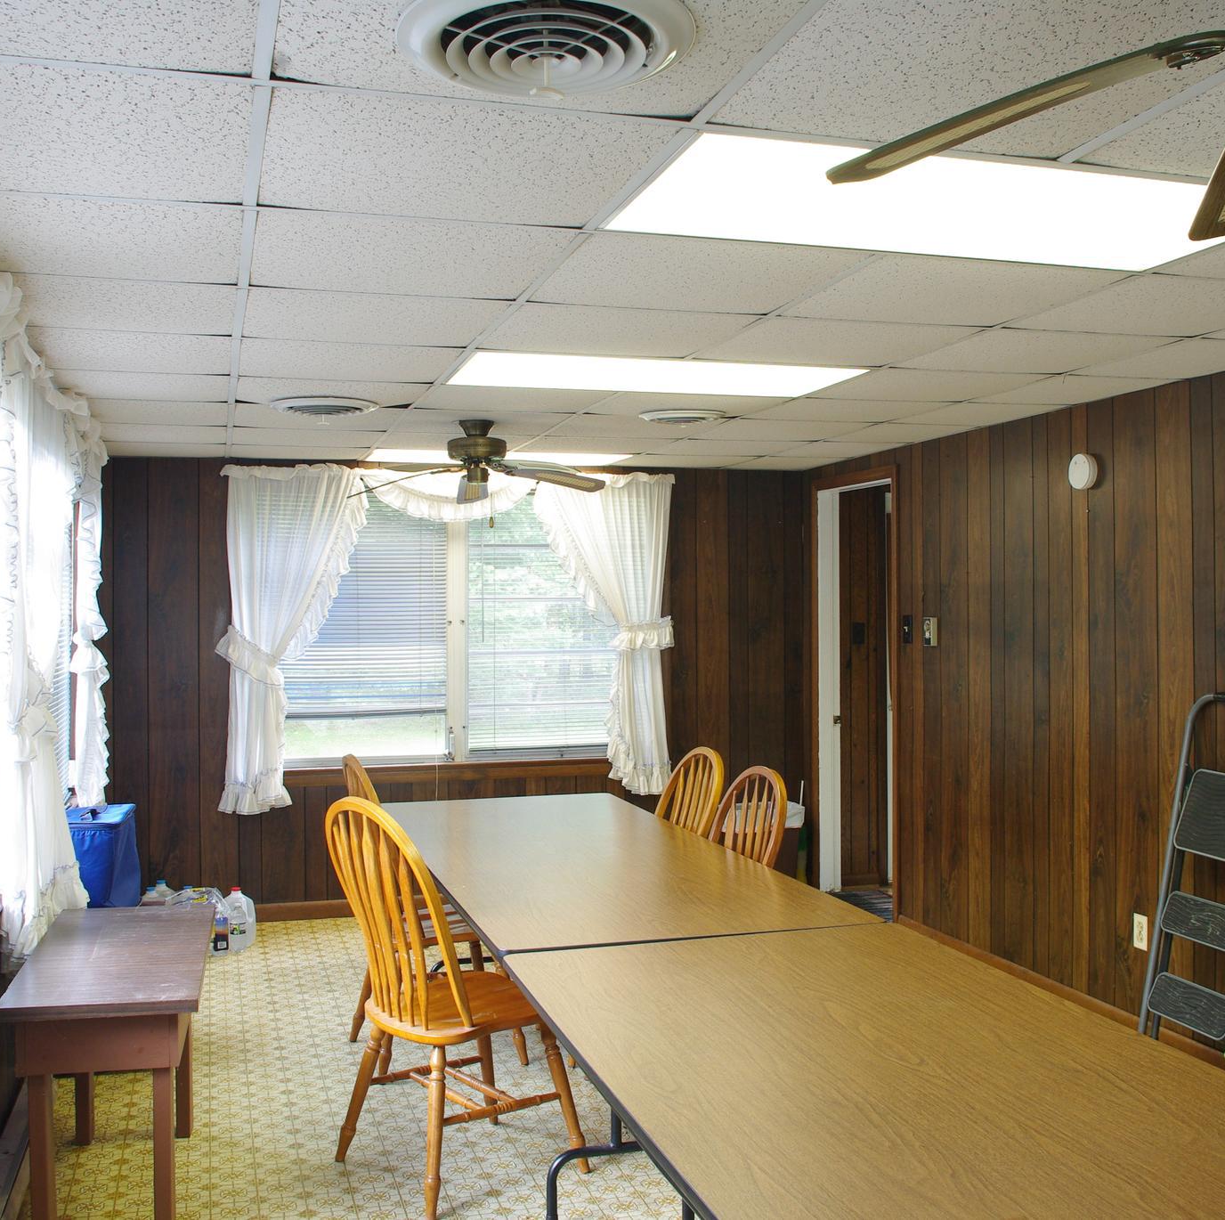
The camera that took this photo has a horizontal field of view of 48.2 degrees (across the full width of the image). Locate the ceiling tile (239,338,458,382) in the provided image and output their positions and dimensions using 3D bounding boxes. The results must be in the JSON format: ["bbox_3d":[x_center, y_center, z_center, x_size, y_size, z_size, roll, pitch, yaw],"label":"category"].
[{"bbox_3d":[-0.757,-0.716,3.916,0.605,0.020,0.583,-1,0,-16],"label":"ceiling tile"}]

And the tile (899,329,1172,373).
[{"bbox_3d":[1.187,-0.733,3.852,0.607,0.020,0.585,-1,0,-16],"label":"tile"}]

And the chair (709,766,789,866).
[{"bbox_3d":[0.190,0.977,4.050,0.560,0.985,0.460,0,0,-19],"label":"chair"}]

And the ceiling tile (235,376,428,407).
[{"bbox_3d":[-0.924,-0.715,4.487,0.609,0.020,0.589,0,0,-16],"label":"ceiling tile"}]

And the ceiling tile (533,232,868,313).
[{"bbox_3d":[0.166,-0.725,2.960,0.605,0.020,0.583,-1,0,-16],"label":"ceiling tile"}]

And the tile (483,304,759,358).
[{"bbox_3d":[0.000,-0.724,3.525,0.605,0.020,0.583,-1,0,-16],"label":"tile"}]

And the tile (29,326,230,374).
[{"bbox_3d":[-1.315,-0.709,3.737,0.546,0.020,0.585,-1,0,-16],"label":"tile"}]

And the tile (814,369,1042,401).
[{"bbox_3d":[1.029,-0.738,4.467,0.615,0.022,0.603,-1,0,-16],"label":"tile"}]

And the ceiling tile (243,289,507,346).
[{"bbox_3d":[-0.594,-0.721,3.370,0.615,0.022,0.603,-1,0,-16],"label":"ceiling tile"}]

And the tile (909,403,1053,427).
[{"bbox_3d":[1.361,-0.737,5.135,0.431,0.020,0.585,-1,0,-16],"label":"tile"}]

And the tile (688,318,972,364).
[{"bbox_3d":[0.600,-0.733,3.719,0.615,0.022,0.603,-1,0,-16],"label":"tile"}]

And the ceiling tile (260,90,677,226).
[{"bbox_3d":[-0.261,-0.721,2.221,0.605,0.020,0.583,-1,0,-16],"label":"ceiling tile"}]

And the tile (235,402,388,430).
[{"bbox_3d":[-1.085,-0.714,5.036,0.607,0.020,0.585,-1,0,-16],"label":"tile"}]

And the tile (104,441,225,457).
[{"bbox_3d":[-1.993,-0.705,5.982,0.580,0.020,0.535,-1,0,-16],"label":"tile"}]

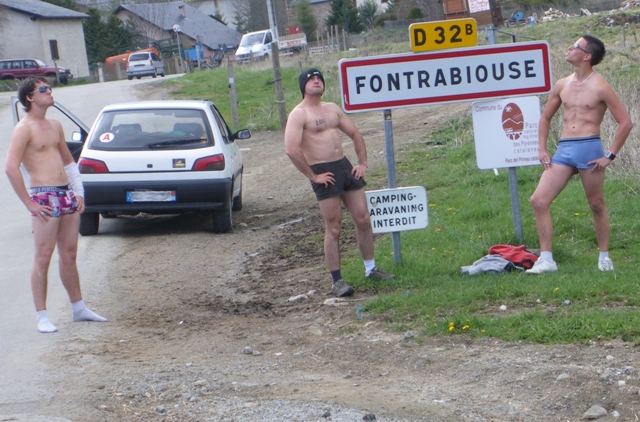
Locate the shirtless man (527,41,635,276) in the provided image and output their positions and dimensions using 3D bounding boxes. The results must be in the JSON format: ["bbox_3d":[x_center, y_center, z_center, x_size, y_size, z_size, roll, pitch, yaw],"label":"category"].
[{"bbox_3d":[1.871,-0.406,10.850,0.750,1.710,0.500,-3,6,28],"label":"shirtless man"}]

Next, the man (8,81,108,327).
[{"bbox_3d":[-1.872,-0.052,10.350,0.500,1.760,0.560,-1,7,43],"label":"man"}]

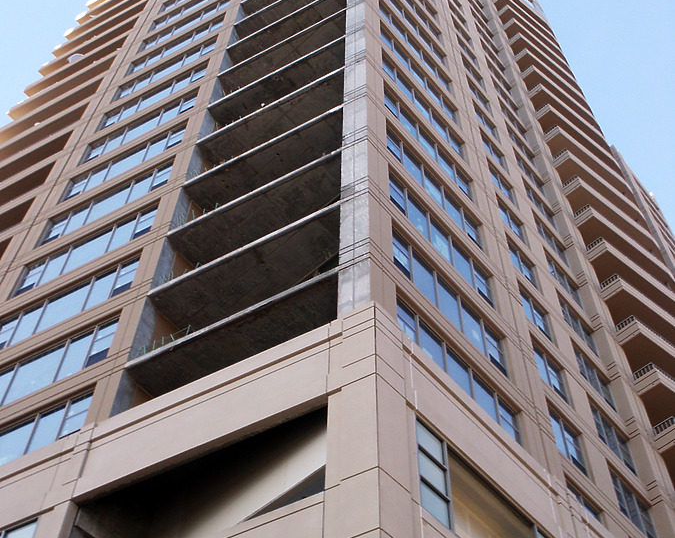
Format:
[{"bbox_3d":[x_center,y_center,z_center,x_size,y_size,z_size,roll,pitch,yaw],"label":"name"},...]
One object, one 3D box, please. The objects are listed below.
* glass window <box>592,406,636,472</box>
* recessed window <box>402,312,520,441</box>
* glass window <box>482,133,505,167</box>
[{"bbox_3d":[8.380,5.221,31.816,0.200,1.900,2.420,-36,-66,21],"label":"glass window"},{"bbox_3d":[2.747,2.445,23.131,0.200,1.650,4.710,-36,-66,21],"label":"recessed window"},{"bbox_3d":[6.469,-4.858,43.523,0.200,1.750,1.800,-36,-66,21],"label":"glass window"}]

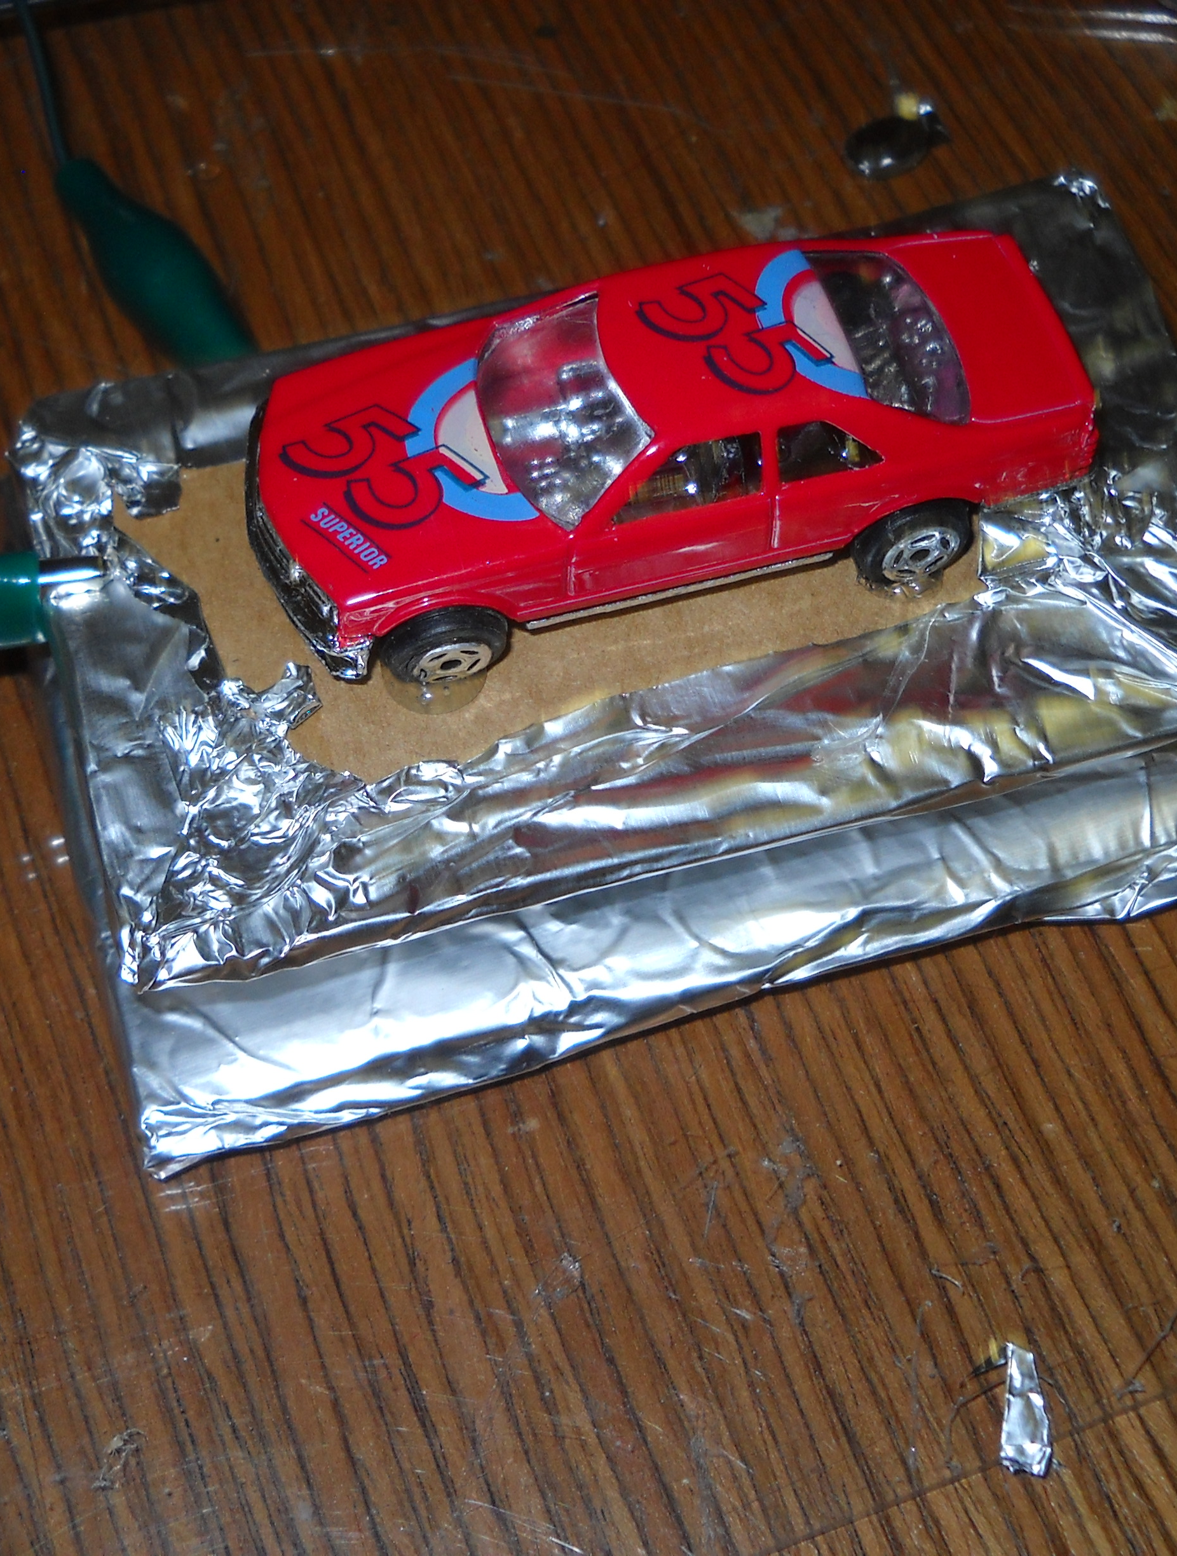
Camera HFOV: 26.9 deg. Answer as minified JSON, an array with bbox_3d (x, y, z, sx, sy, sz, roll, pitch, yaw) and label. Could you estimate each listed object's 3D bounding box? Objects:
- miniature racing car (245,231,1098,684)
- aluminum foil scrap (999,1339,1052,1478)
[{"bbox_3d":[0.009,-0.034,0.238,0.077,0.023,0.031,-14,62,-8],"label":"miniature racing car"},{"bbox_3d":[0.039,0.056,0.219,0.004,0.003,0.011,2,61,1],"label":"aluminum foil scrap"}]

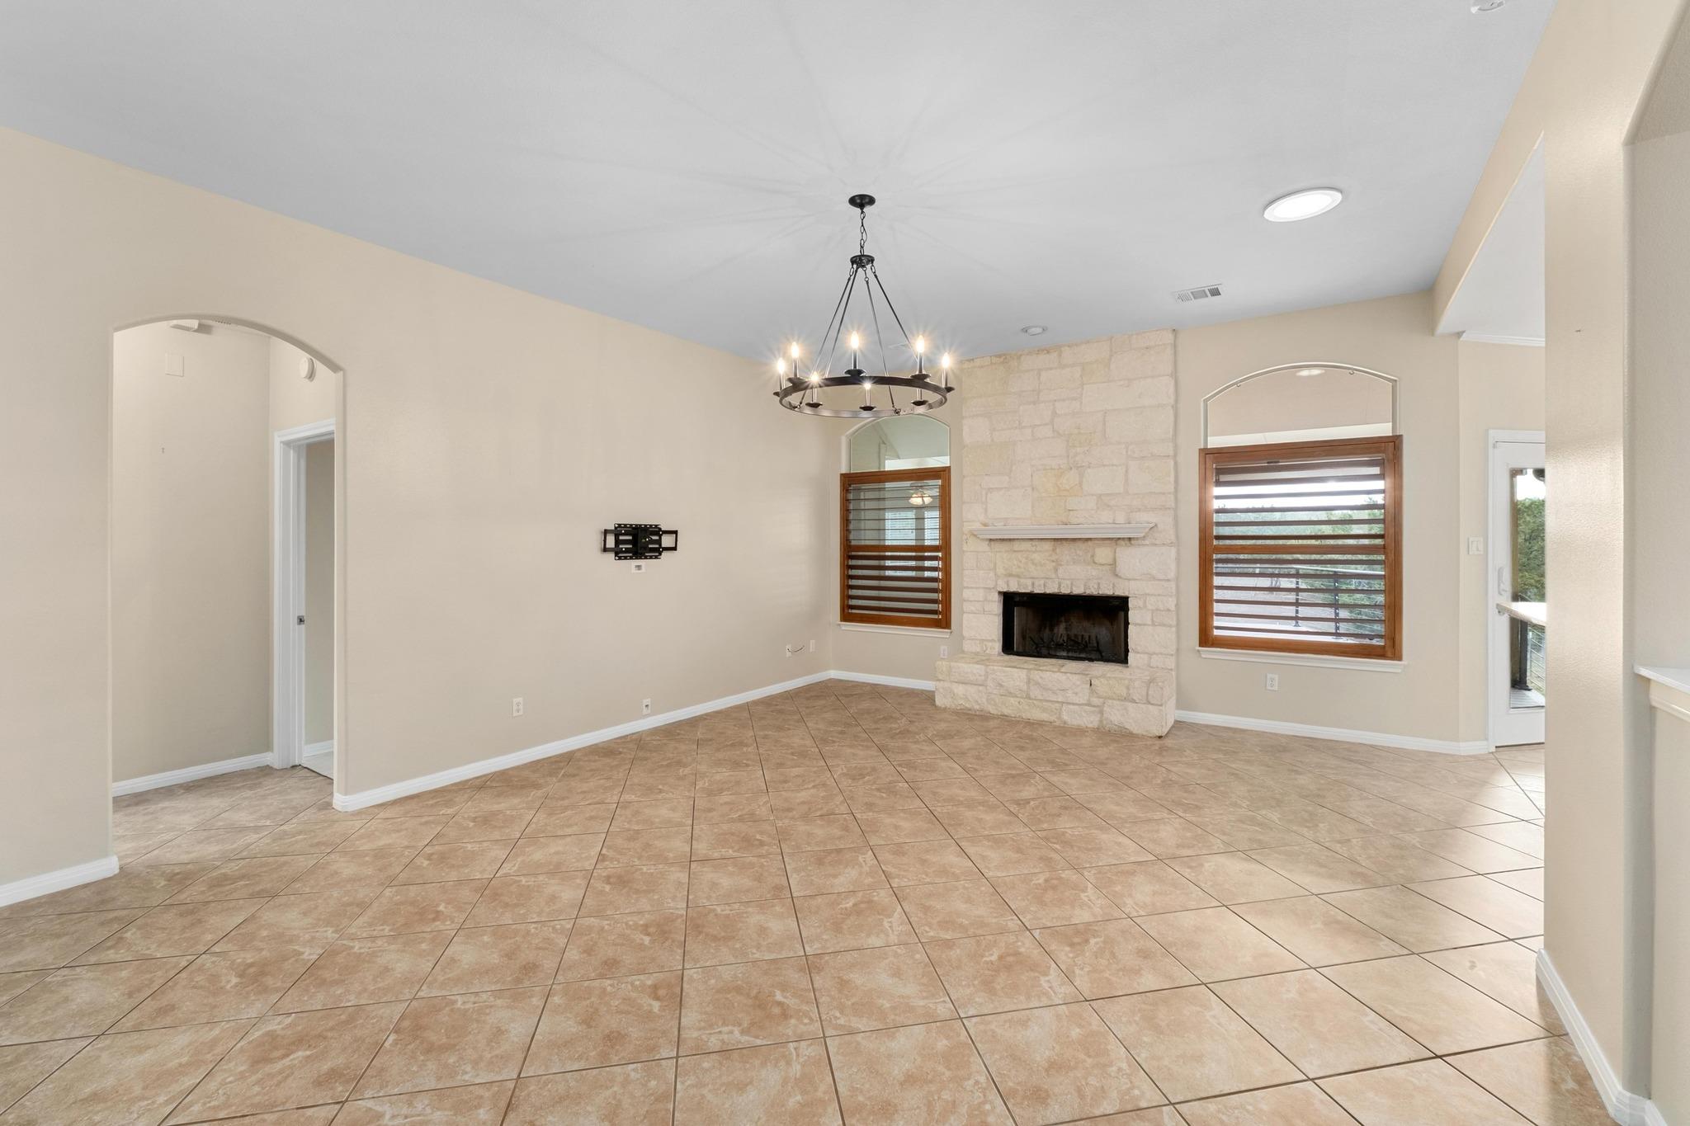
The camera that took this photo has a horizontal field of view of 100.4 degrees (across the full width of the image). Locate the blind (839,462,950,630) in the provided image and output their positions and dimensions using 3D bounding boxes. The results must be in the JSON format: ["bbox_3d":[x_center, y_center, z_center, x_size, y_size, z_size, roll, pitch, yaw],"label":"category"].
[{"bbox_3d":[0.464,-0.143,6.826,1.215,1.503,0.080,0,1,33],"label":"blind"}]

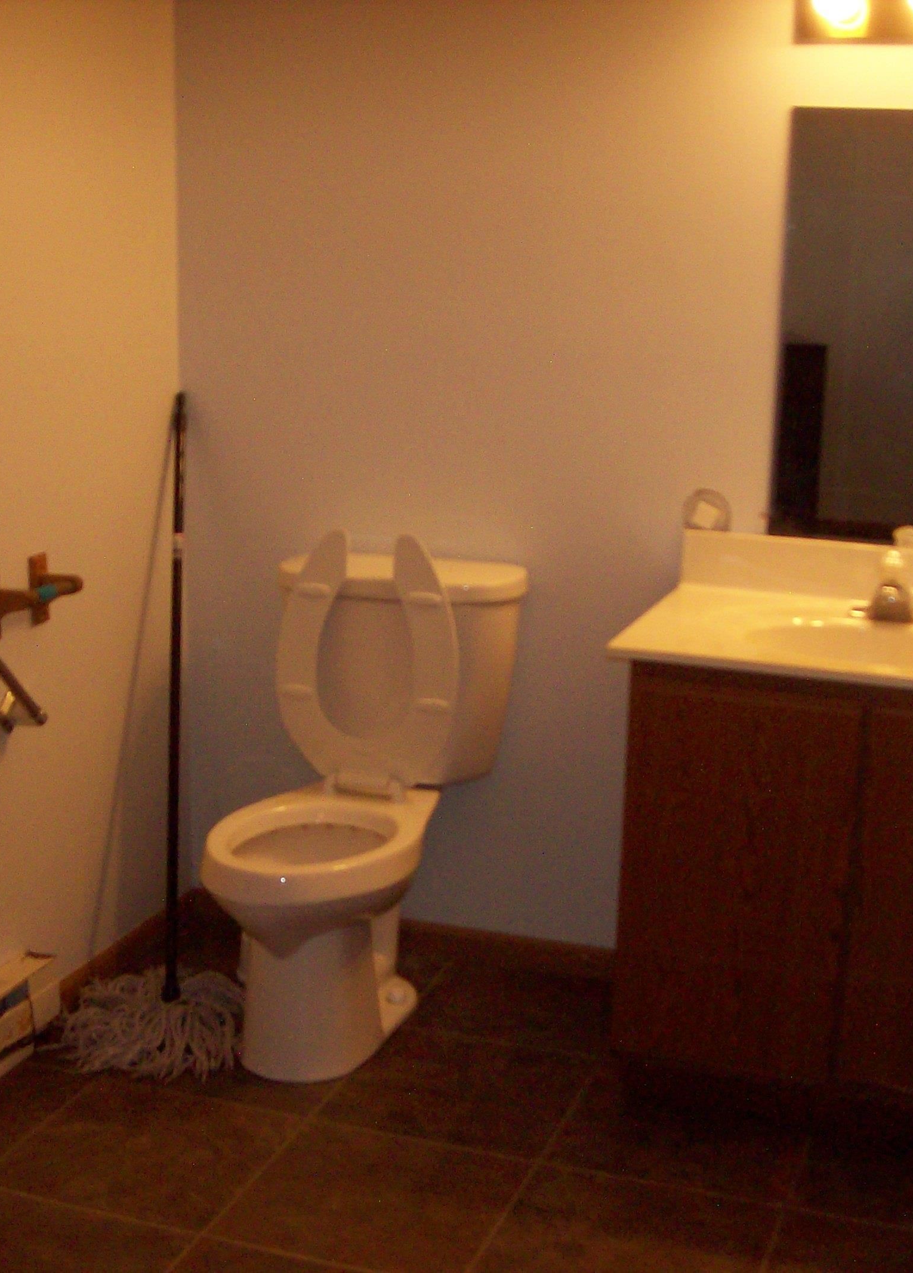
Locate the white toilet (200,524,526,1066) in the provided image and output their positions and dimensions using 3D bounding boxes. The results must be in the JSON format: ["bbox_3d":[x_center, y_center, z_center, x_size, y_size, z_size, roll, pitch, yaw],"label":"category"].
[{"bbox_3d":[-0.179,0.279,3.132,0.489,0.890,0.678,5,13,18],"label":"white toilet"}]

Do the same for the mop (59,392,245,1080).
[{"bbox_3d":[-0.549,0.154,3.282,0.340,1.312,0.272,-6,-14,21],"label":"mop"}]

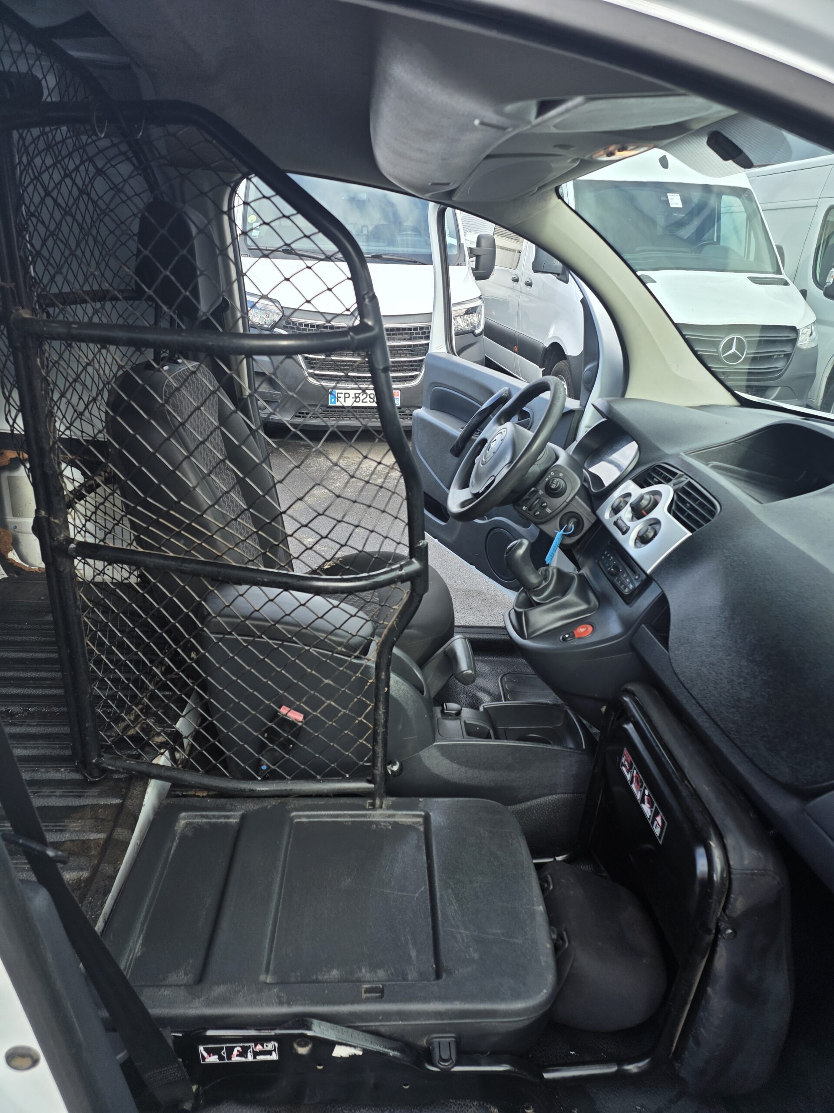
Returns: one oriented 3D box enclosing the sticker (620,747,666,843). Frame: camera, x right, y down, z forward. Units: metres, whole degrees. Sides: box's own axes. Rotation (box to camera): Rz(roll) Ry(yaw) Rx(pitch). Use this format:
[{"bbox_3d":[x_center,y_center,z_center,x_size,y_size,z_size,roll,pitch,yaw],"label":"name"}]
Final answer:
[{"bbox_3d":[0.328,0.344,1.076,0.004,0.035,0.177,5,18,-5],"label":"sticker"}]

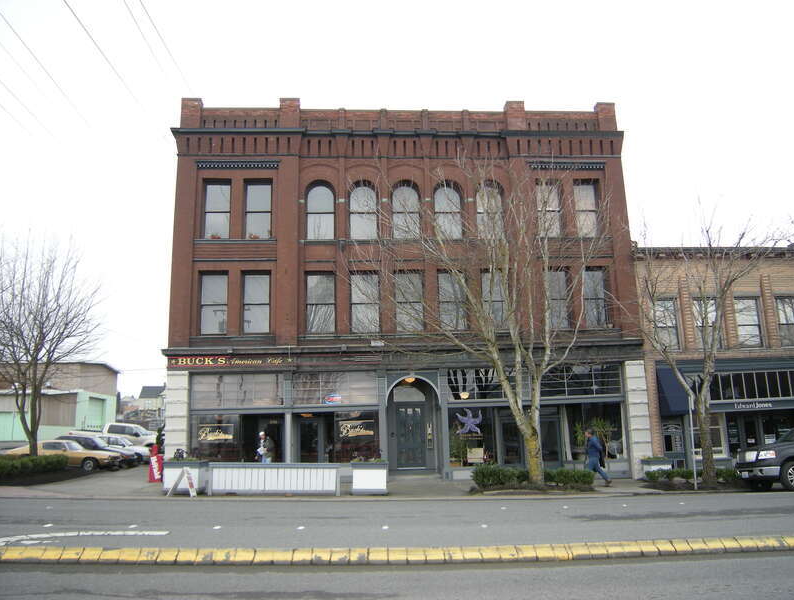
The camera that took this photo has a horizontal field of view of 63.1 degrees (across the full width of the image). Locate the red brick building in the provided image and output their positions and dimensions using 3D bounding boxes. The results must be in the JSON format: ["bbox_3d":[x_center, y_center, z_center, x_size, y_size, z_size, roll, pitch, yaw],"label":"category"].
[{"bbox_3d":[-0.074,0.712,29.143,16.000,13.553,14.500,-1,-12,-3],"label":"red brick building"}]

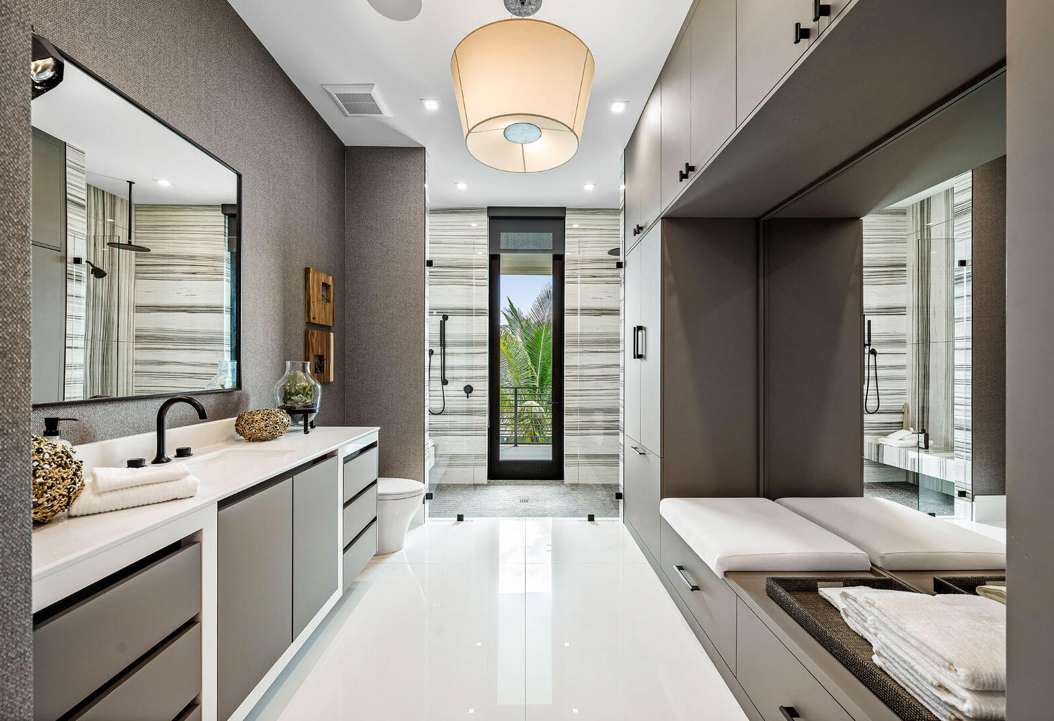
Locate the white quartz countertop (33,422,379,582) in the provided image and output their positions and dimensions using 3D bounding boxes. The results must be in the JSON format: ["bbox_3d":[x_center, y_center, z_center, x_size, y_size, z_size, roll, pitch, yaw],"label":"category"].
[{"bbox_3d":[-1.157,0.395,1.558,0.577,0.025,1.915,0,-1,0],"label":"white quartz countertop"}]

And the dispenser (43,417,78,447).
[{"bbox_3d":[-1.335,0.271,1.200,0.110,0.217,0.074,0,-1,3],"label":"dispenser"}]

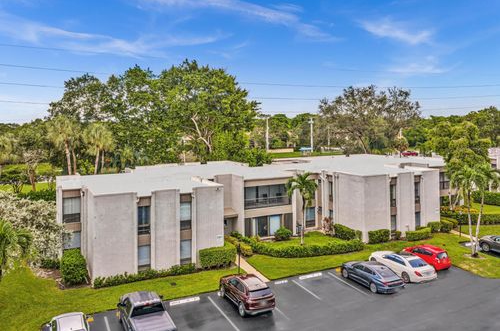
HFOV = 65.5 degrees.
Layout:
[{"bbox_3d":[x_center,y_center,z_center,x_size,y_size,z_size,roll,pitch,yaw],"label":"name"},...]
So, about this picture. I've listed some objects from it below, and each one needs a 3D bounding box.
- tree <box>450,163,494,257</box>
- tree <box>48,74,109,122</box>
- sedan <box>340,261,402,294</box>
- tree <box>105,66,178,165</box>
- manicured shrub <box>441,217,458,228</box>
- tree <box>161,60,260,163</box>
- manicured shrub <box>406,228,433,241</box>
[{"bbox_3d":[18.245,3.656,31.874,3.608,7.677,3.428,3,7,30],"label":"tree"},{"bbox_3d":[-28.914,-6.001,65.772,10.120,18.720,10.120,0,7,0],"label":"tree"},{"bbox_3d":[8.245,7.367,26.631,1.823,1.421,4.802,-3,7,-24],"label":"sedan"},{"bbox_3d":[-17.168,-5.887,61.754,11.710,19.520,12.000,0,7,0],"label":"tree"},{"bbox_3d":[21.103,6.024,41.737,1.900,1.000,1.500,-3,8,-25],"label":"manicured shrub"},{"bbox_3d":[-6.080,-5.217,56.947,14.651,20.162,13.918,-1,6,-6],"label":"tree"},{"bbox_3d":[16.003,6.500,37.072,2.600,0.950,1.000,-3,7,-25],"label":"manicured shrub"}]

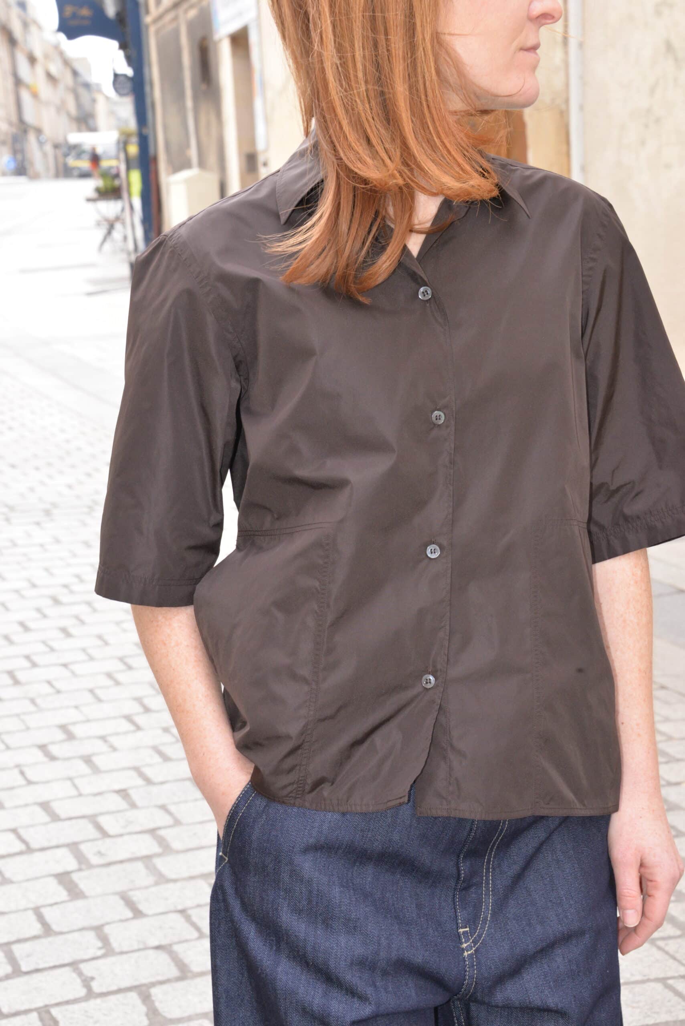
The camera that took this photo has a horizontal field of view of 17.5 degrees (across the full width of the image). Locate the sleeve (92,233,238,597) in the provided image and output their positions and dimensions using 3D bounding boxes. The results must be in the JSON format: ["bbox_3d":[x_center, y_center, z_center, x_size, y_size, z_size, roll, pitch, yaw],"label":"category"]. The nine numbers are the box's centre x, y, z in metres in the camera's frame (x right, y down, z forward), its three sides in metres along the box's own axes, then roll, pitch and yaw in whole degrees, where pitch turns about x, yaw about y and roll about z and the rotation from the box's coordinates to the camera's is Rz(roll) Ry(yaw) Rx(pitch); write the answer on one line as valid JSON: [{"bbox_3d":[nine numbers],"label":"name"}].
[{"bbox_3d":[-0.149,-0.082,1.880,0.122,0.320,0.150,0,14,-13],"label":"sleeve"}]

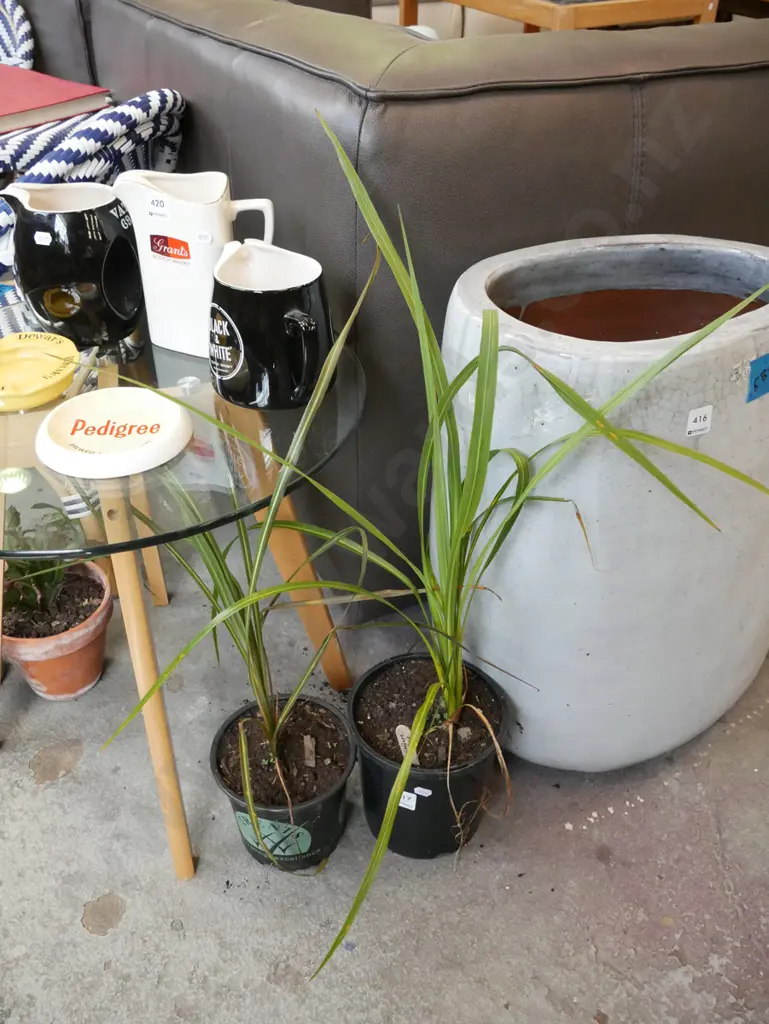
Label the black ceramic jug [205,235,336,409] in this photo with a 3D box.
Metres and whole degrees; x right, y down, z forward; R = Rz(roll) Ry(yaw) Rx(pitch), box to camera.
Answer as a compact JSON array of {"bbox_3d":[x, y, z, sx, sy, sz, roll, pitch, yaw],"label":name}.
[{"bbox_3d":[-0.110,-0.189,1.041,0.131,0.134,0.159,-19,41,-24],"label":"black ceramic jug"}]

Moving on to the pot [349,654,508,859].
[{"bbox_3d":[0.050,0.299,1.220,0.182,0.177,0.182,0,37,0],"label":"pot"}]

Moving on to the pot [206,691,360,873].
[{"bbox_3d":[-0.115,0.331,1.198,0.168,0.143,0.168,0,36,0],"label":"pot"}]

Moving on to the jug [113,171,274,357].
[{"bbox_3d":[-0.207,-0.272,1.116,0.176,0.178,0.106,2,37,4],"label":"jug"}]

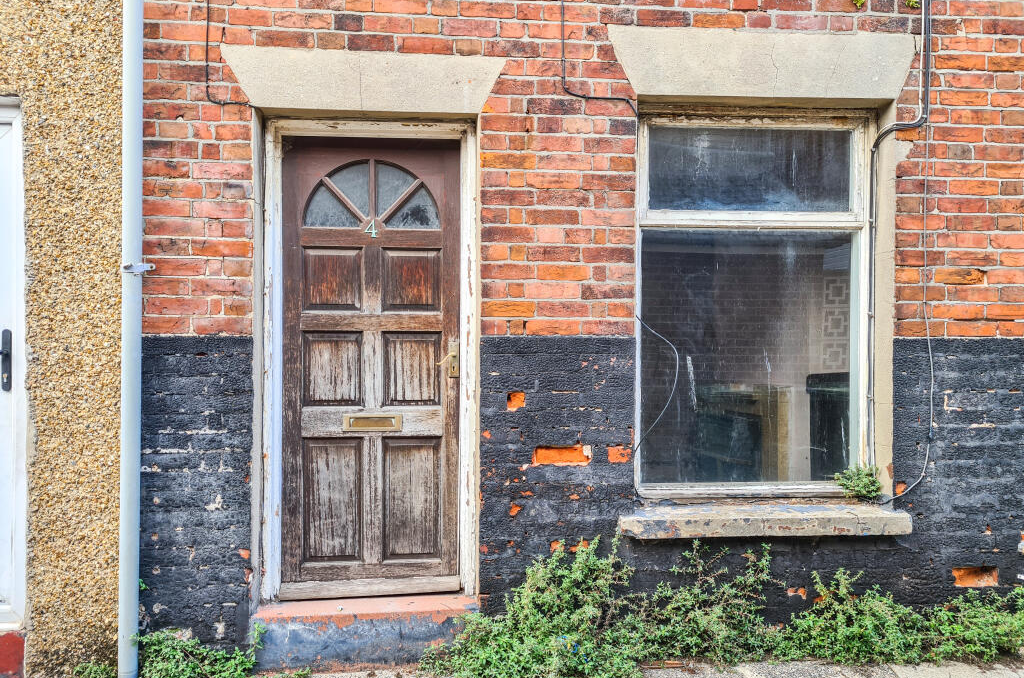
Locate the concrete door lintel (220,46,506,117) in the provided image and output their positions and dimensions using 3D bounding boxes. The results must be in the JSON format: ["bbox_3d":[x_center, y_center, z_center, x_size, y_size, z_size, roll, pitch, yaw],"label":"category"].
[{"bbox_3d":[-0.595,-1.038,3.168,1.137,0.233,0.150,0,0,-5],"label":"concrete door lintel"}]

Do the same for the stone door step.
[{"bbox_3d":[-0.591,1.213,3.198,0.893,0.232,0.210,0,0,-5],"label":"stone door step"}]

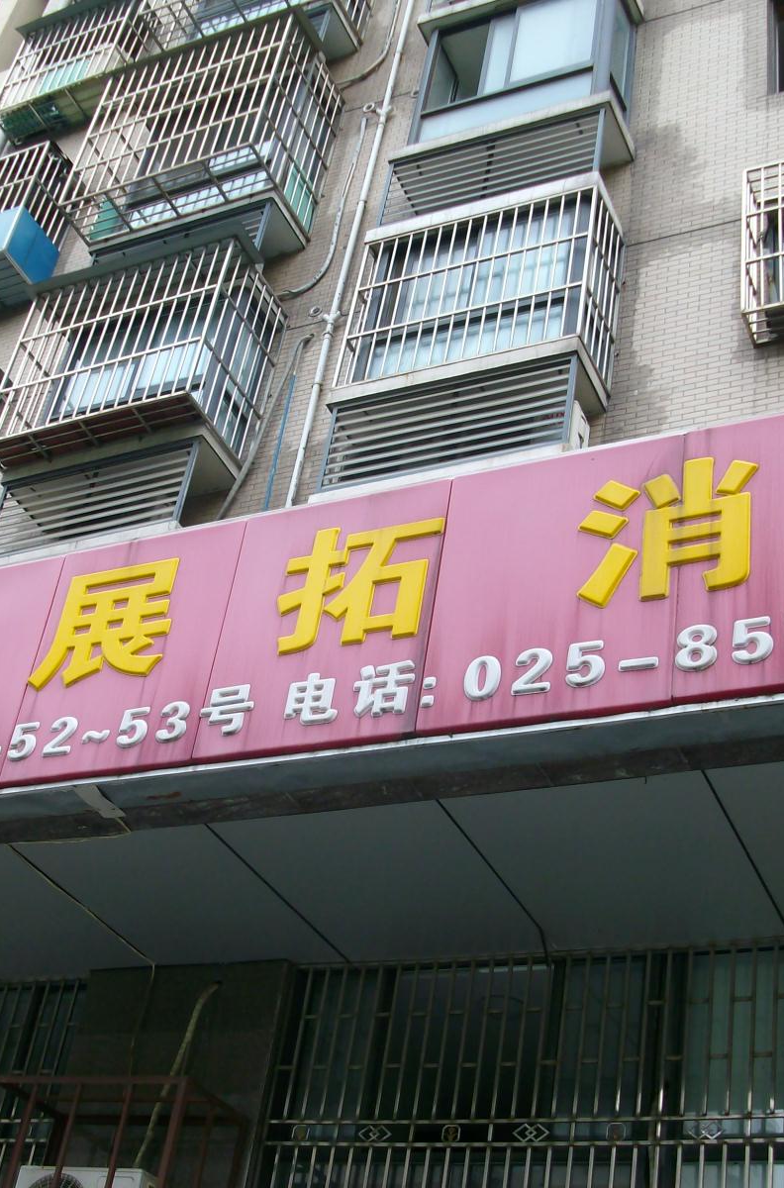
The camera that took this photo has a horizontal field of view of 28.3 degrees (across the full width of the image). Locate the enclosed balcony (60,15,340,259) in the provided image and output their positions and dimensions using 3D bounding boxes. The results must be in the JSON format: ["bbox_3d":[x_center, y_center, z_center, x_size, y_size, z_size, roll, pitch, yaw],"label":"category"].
[{"bbox_3d":[-1.663,-3.974,14.106,1.939,1.869,1.100,-9,-39,24],"label":"enclosed balcony"}]

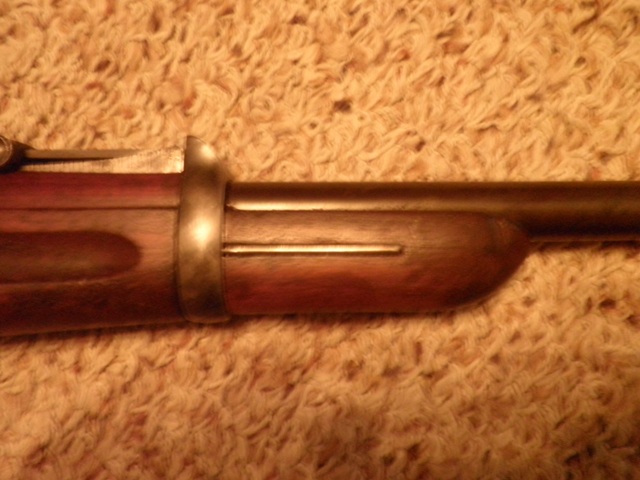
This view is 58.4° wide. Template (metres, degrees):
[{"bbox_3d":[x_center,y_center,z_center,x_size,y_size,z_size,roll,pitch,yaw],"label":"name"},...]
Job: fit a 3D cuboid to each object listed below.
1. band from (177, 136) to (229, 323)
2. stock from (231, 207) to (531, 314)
[{"bbox_3d":[-0.034,-0.003,0.175,0.014,0.035,0.057,0,90,0],"label":"band"},{"bbox_3d":[0.018,0.007,0.175,0.092,0.033,0.032,0,90,0],"label":"stock"}]

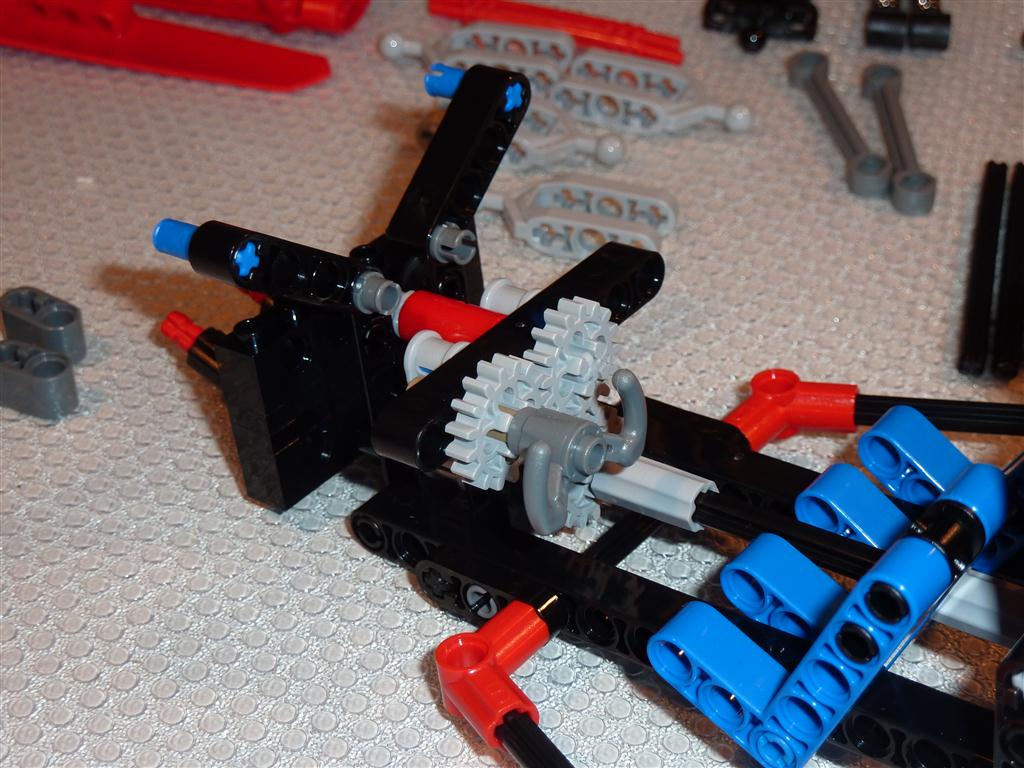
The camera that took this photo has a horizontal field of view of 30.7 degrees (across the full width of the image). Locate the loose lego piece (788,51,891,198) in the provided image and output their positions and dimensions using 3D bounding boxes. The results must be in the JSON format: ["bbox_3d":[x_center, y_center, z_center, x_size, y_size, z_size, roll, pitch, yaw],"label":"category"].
[{"bbox_3d":[0.063,-0.050,0.360,0.008,0.005,0.048,-5,39,-8],"label":"loose lego piece"}]

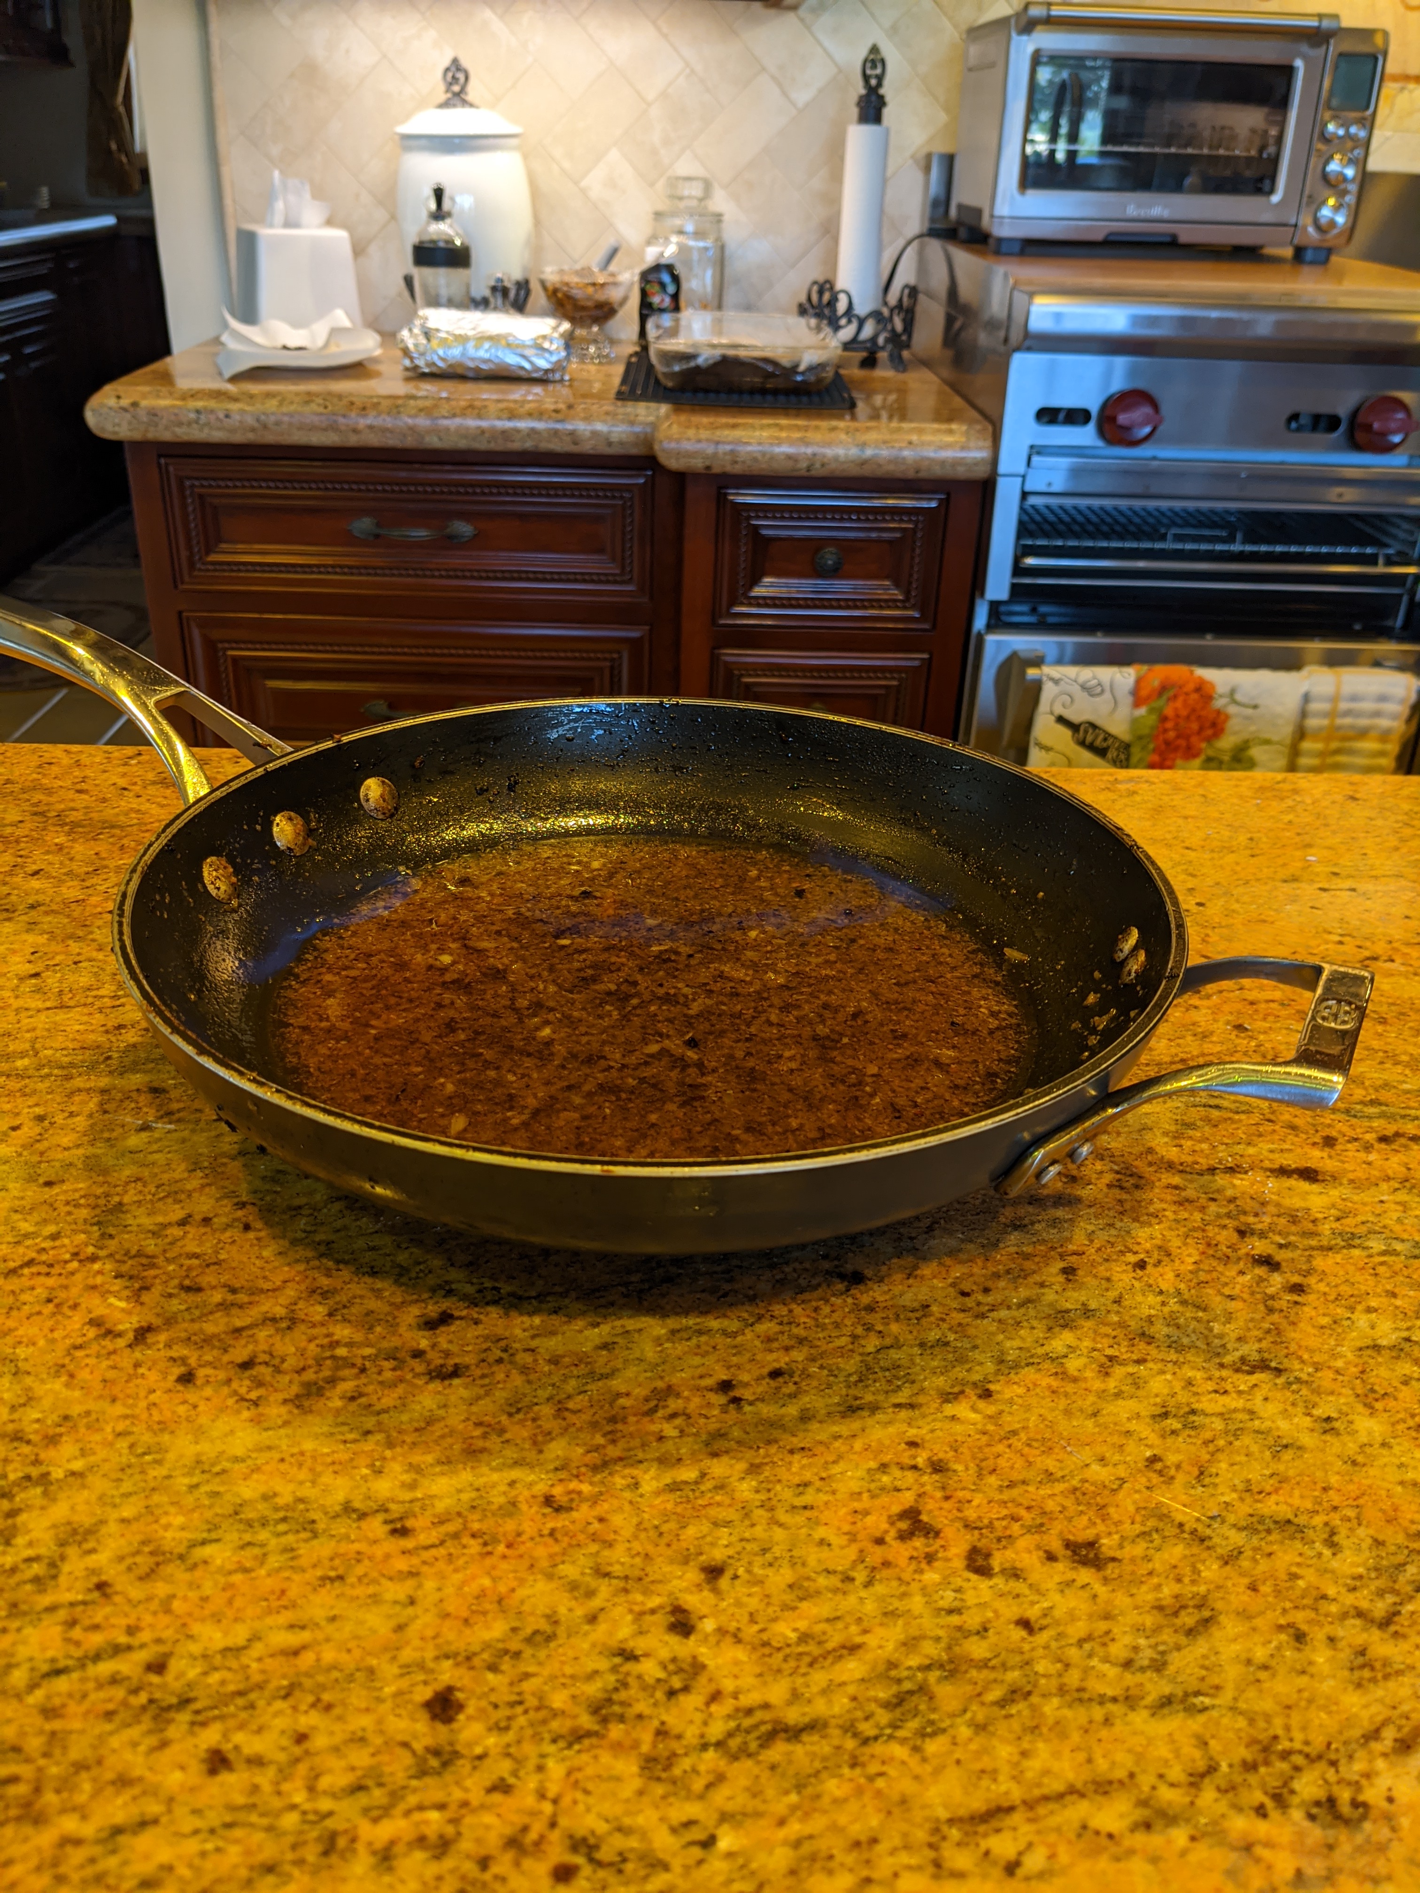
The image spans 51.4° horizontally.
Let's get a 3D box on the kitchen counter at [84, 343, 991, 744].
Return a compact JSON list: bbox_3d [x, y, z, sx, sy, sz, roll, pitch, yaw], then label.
[{"bbox_3d":[-0.226,-0.348,2.150,1.056,0.914,0.743,1,29,-2],"label":"kitchen counter"}]

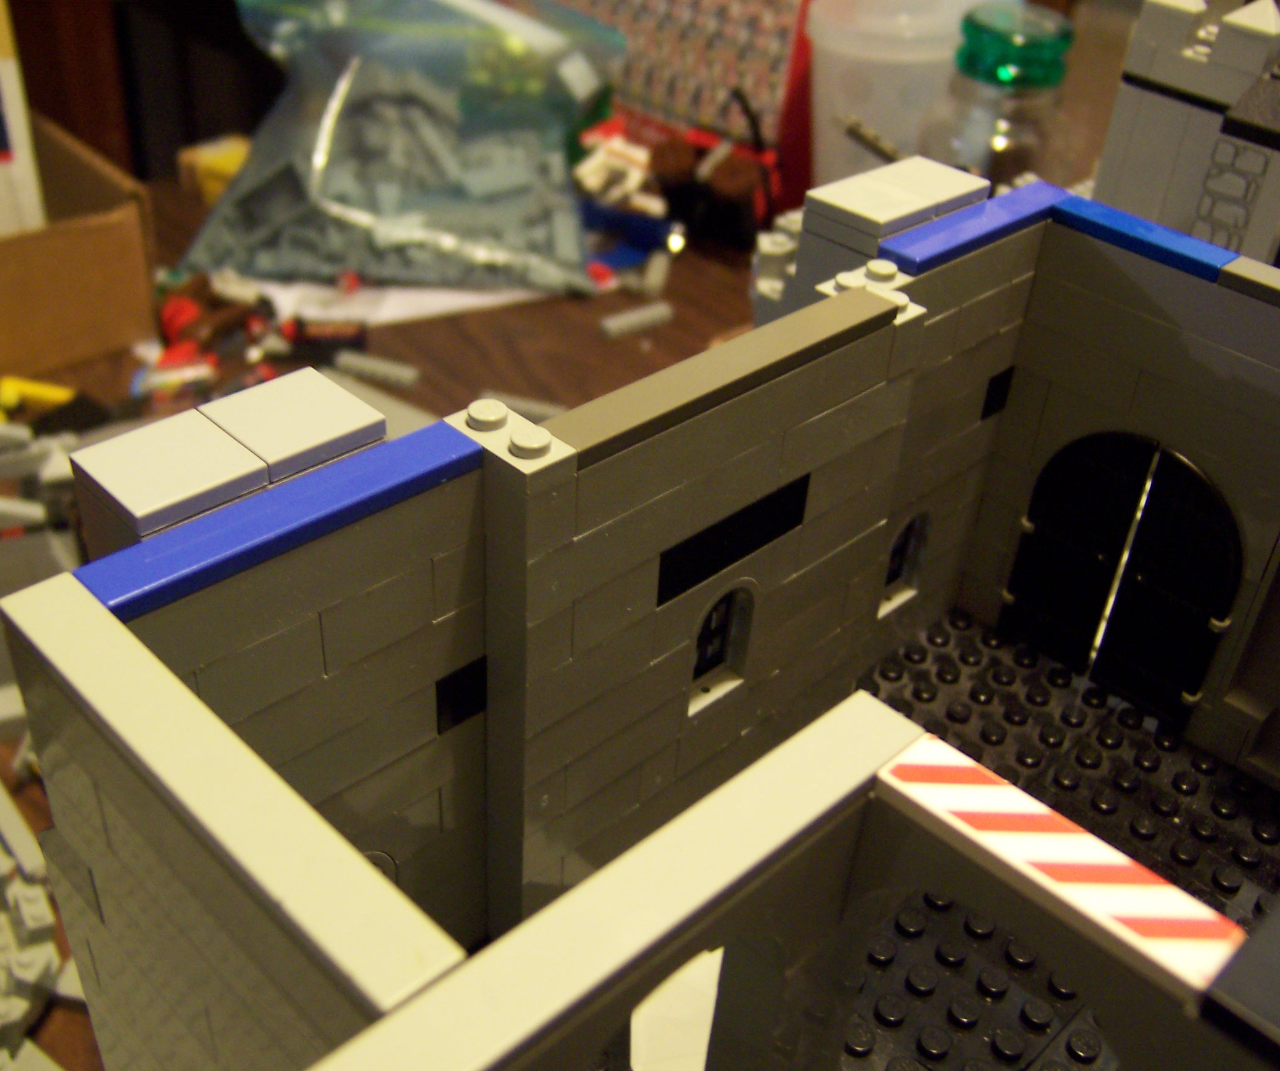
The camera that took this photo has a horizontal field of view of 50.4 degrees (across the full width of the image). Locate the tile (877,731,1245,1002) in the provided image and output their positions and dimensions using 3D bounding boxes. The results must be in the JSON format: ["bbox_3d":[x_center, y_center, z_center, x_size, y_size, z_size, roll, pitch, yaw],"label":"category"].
[{"bbox_3d":[0.035,0.028,0.119,0.008,0.003,0.032,-28,46,-36],"label":"tile"}]

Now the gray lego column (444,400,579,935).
[{"bbox_3d":[-0.019,0.024,0.193,0.008,0.091,0.016,-28,46,-37],"label":"gray lego column"}]

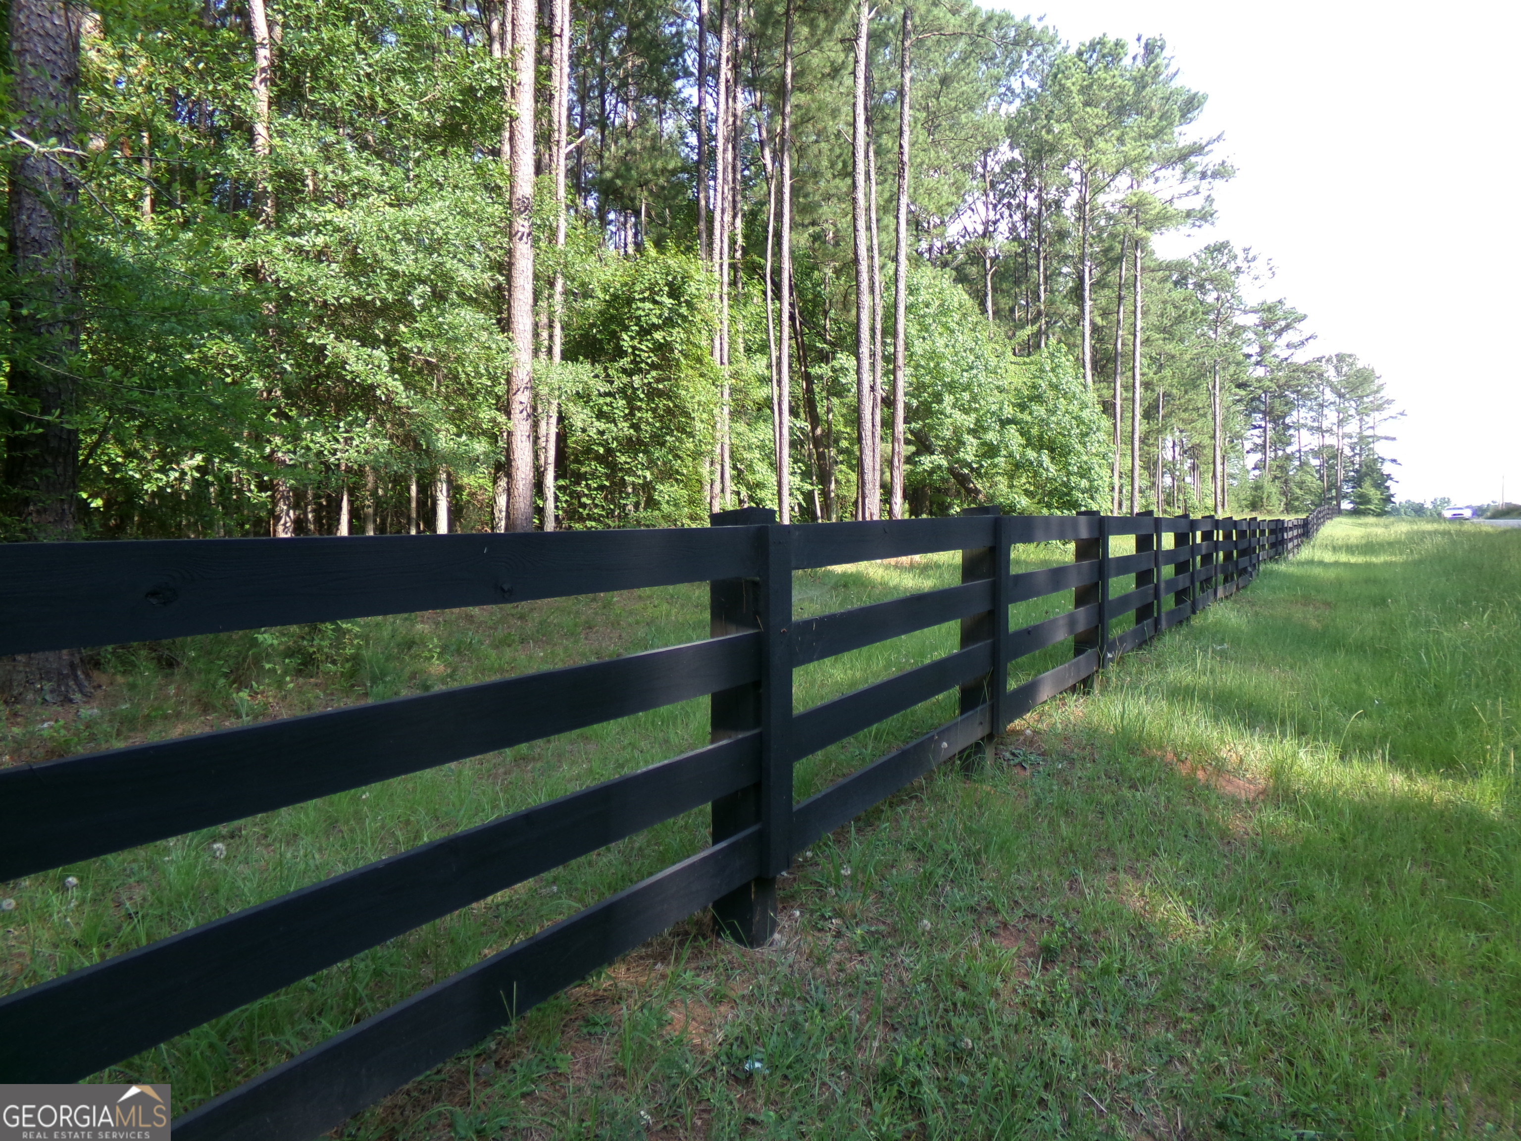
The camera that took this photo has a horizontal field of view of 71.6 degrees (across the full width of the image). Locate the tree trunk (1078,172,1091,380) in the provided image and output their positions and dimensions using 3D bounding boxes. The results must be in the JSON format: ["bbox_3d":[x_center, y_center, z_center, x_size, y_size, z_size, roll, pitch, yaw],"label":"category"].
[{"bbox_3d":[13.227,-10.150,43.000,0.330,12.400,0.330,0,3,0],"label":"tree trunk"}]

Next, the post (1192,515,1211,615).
[{"bbox_3d":[5.781,-0.093,13.700,0.140,1.230,0.140,2,4,29],"label":"post"}]

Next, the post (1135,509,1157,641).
[{"bbox_3d":[3.543,0.077,9.700,0.140,1.270,0.140,2,4,29],"label":"post"}]

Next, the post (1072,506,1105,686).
[{"bbox_3d":[2.352,0.208,7.550,0.140,1.290,0.140,2,4,29],"label":"post"}]

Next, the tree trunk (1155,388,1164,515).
[{"bbox_3d":[22.682,-6.524,60.000,0.280,7.700,0.280,0,3,0],"label":"tree trunk"}]

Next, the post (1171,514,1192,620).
[{"bbox_3d":[4.733,-0.007,11.800,0.140,1.250,0.140,2,4,29],"label":"post"}]

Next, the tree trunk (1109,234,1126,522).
[{"bbox_3d":[16.986,-9.042,50.000,0.340,14.000,0.340,0,3,0],"label":"tree trunk"}]

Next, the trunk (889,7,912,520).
[{"bbox_3d":[3.723,-7.777,28.000,0.360,14.400,0.360,0,3,0],"label":"trunk"}]

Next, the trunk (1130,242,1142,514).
[{"bbox_3d":[17.419,-8.806,49.000,0.340,13.500,0.340,0,3,0],"label":"trunk"}]

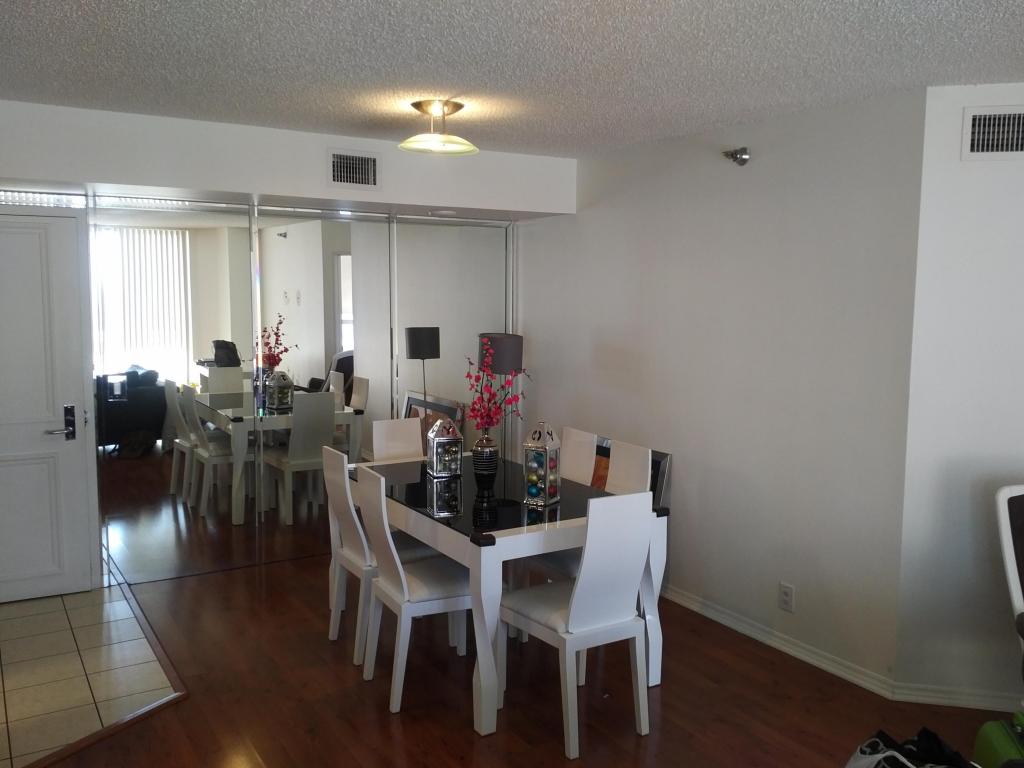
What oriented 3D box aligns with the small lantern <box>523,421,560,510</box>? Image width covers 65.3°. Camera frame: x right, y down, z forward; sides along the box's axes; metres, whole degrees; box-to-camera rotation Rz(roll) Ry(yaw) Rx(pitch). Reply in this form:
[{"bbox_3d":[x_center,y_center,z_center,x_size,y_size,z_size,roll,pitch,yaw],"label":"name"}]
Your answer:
[{"bbox_3d":[0.134,0.344,3.583,0.120,0.367,0.120,4,8,31],"label":"small lantern"}]

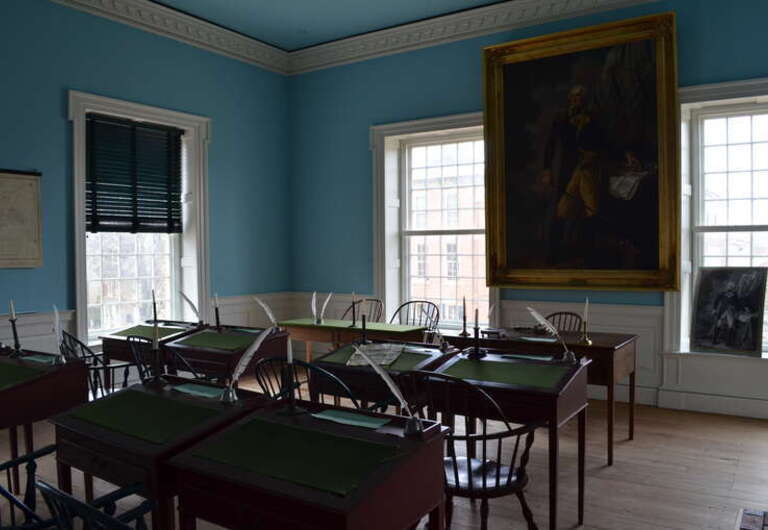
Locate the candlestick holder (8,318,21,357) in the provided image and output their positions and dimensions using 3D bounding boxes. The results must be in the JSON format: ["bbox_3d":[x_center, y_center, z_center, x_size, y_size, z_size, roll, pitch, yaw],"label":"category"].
[{"bbox_3d":[-2.006,0.395,3.258,0.075,0.200,0.075,1,2,33],"label":"candlestick holder"}]

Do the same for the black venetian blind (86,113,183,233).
[{"bbox_3d":[-2.384,-0.854,5.807,0.070,1.070,1.100,1,2,33],"label":"black venetian blind"}]

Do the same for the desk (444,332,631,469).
[{"bbox_3d":[1.135,0.898,4.418,1.276,0.773,0.660,1,2,33],"label":"desk"}]

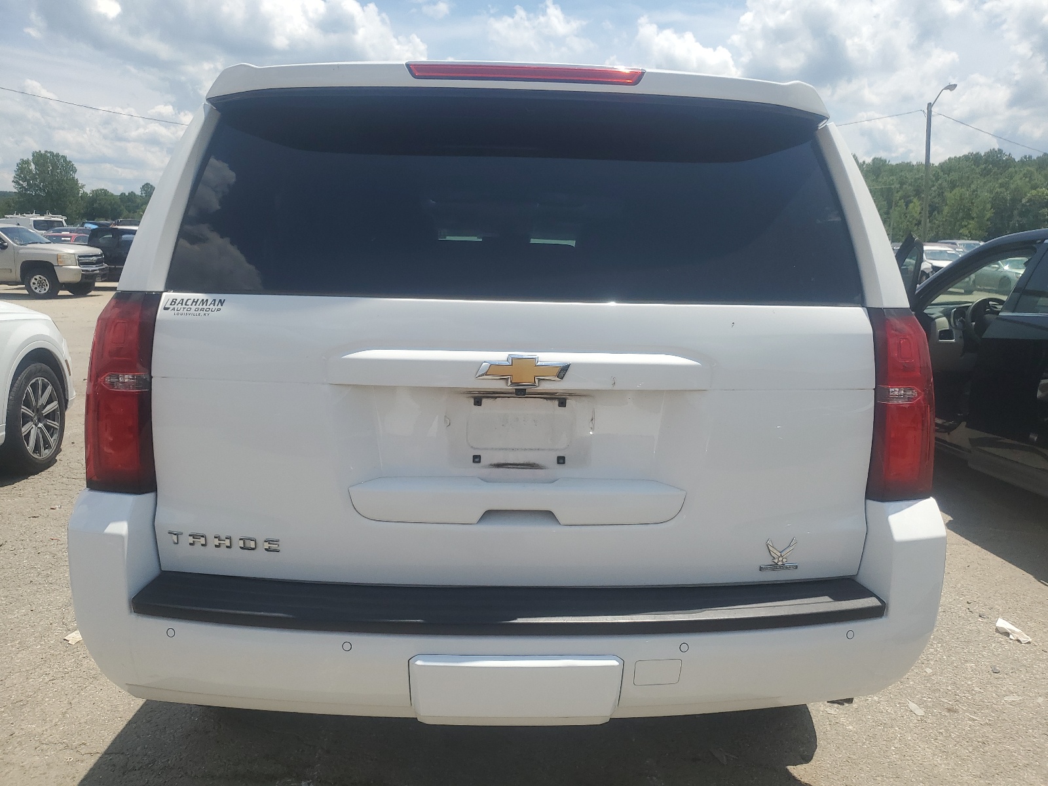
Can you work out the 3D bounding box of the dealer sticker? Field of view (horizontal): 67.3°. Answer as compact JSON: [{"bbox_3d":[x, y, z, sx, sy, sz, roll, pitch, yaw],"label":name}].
[{"bbox_3d":[-0.672,-0.178,1.605,0.133,0.045,0.004,1,-3,1],"label":"dealer sticker"}]

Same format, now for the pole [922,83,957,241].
[{"bbox_3d":[20.614,-10.450,39.478,1.450,9.700,0.350,-2,11,-2],"label":"pole"}]

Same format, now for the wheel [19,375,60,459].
[{"bbox_3d":[-3.301,0.168,5.229,0.220,0.540,0.540,0,11,-7],"label":"wheel"}]

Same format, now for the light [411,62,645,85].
[{"bbox_3d":[0.002,-0.662,1.646,0.500,0.042,0.055,1,11,-2],"label":"light"}]

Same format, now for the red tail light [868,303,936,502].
[{"bbox_3d":[0.853,0.027,1.782,0.200,0.455,0.210,1,11,-2],"label":"red tail light"}]

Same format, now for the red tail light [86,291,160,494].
[{"bbox_3d":[-0.876,0.005,1.717,0.200,0.455,0.210,1,11,-2],"label":"red tail light"}]

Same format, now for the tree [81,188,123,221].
[{"bbox_3d":[-48.738,-20.423,92.179,4.600,6.900,4.600,1,11,-2],"label":"tree"}]

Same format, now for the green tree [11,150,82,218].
[{"bbox_3d":[-54.817,-22.468,91.576,7.500,10.900,7.500,1,11,-2],"label":"green tree"}]

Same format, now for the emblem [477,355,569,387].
[{"bbox_3d":[-0.003,-0.045,1.594,0.191,0.066,0.018,1,5,-2],"label":"emblem"}]

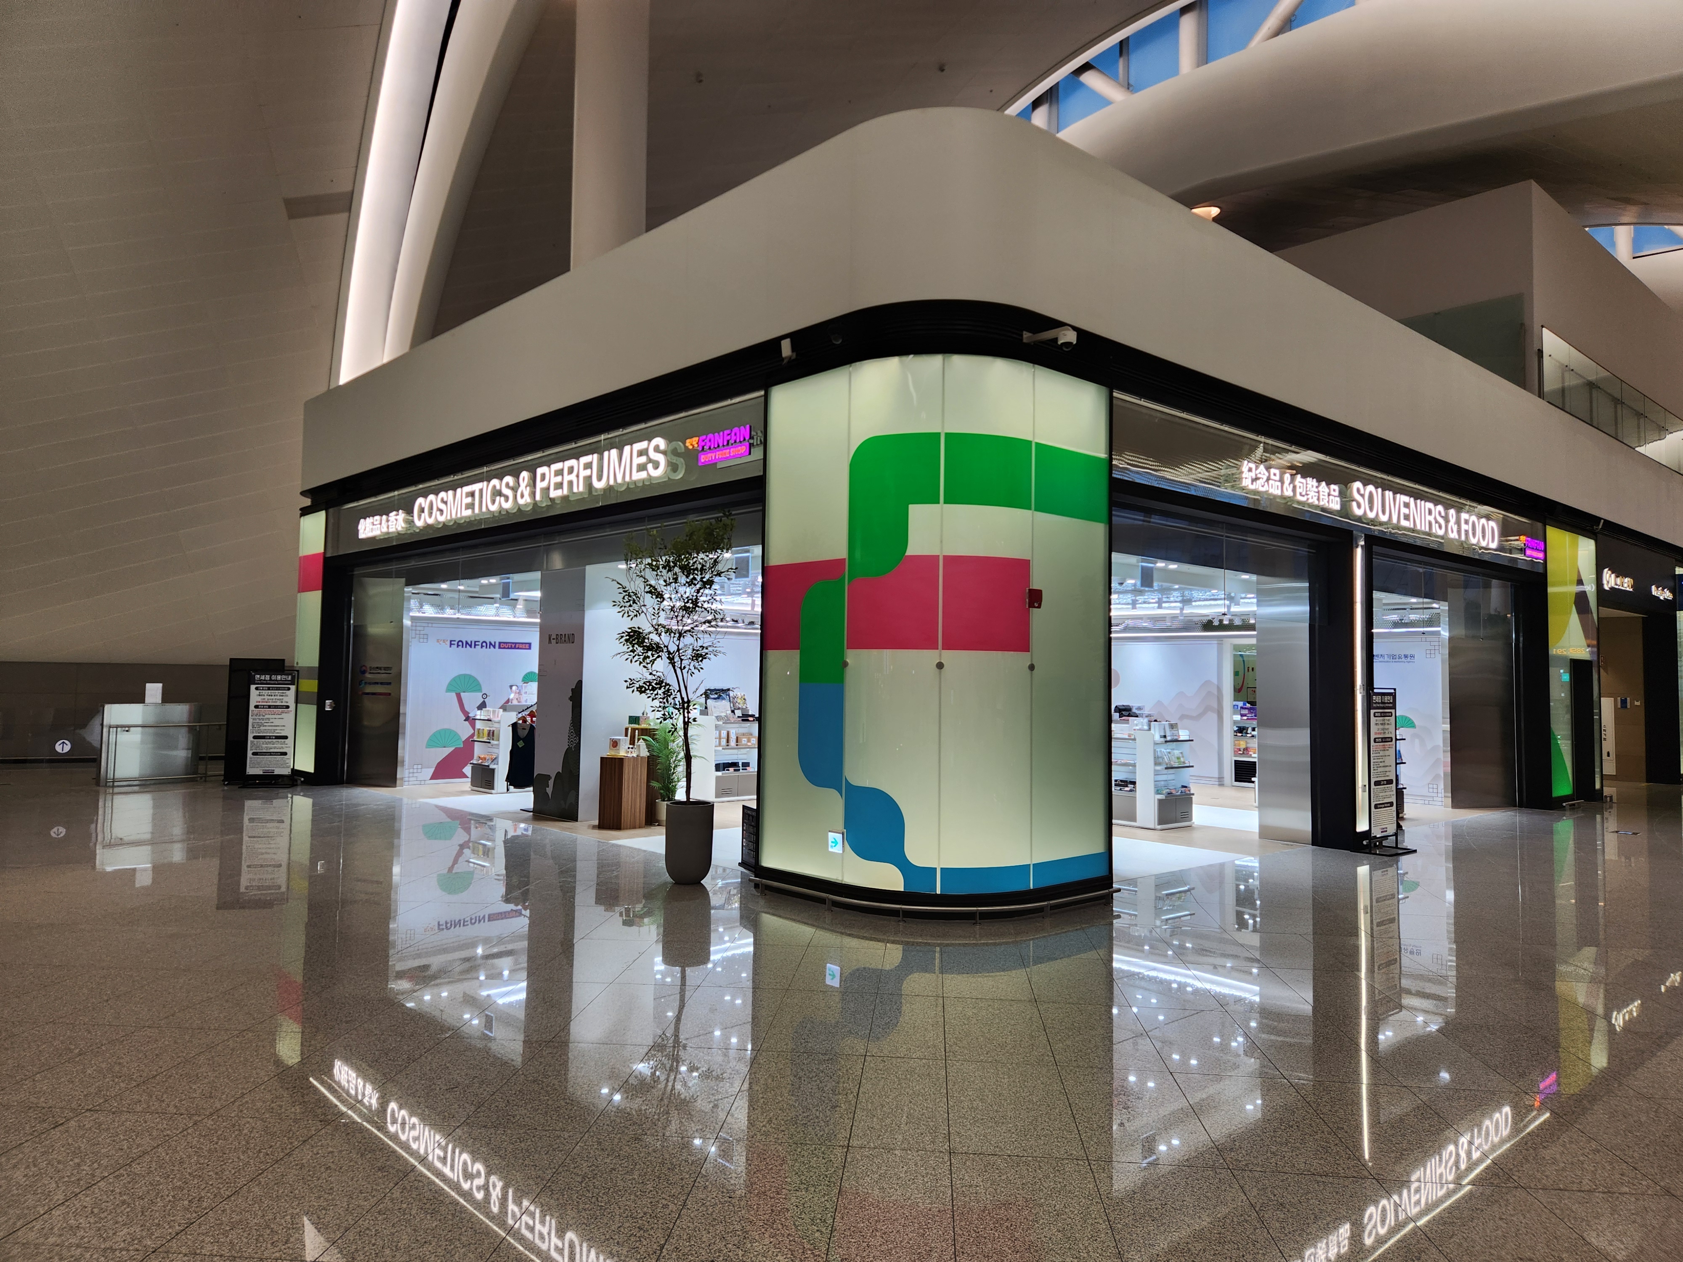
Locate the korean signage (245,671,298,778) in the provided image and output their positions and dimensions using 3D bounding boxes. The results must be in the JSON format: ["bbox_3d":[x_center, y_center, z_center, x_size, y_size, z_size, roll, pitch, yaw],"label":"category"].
[{"bbox_3d":[-7.801,1.331,15.283,0.630,1.600,0.360,2,-3,-13],"label":"korean signage"}]

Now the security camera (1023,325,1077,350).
[{"bbox_3d":[1.551,-2.140,8.220,0.140,0.190,0.420,3,-3,-38],"label":"security camera"}]

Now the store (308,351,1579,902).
[{"bbox_3d":[1.641,0.385,16.529,14.200,3.950,12.300,4,-4,-43],"label":"store"}]

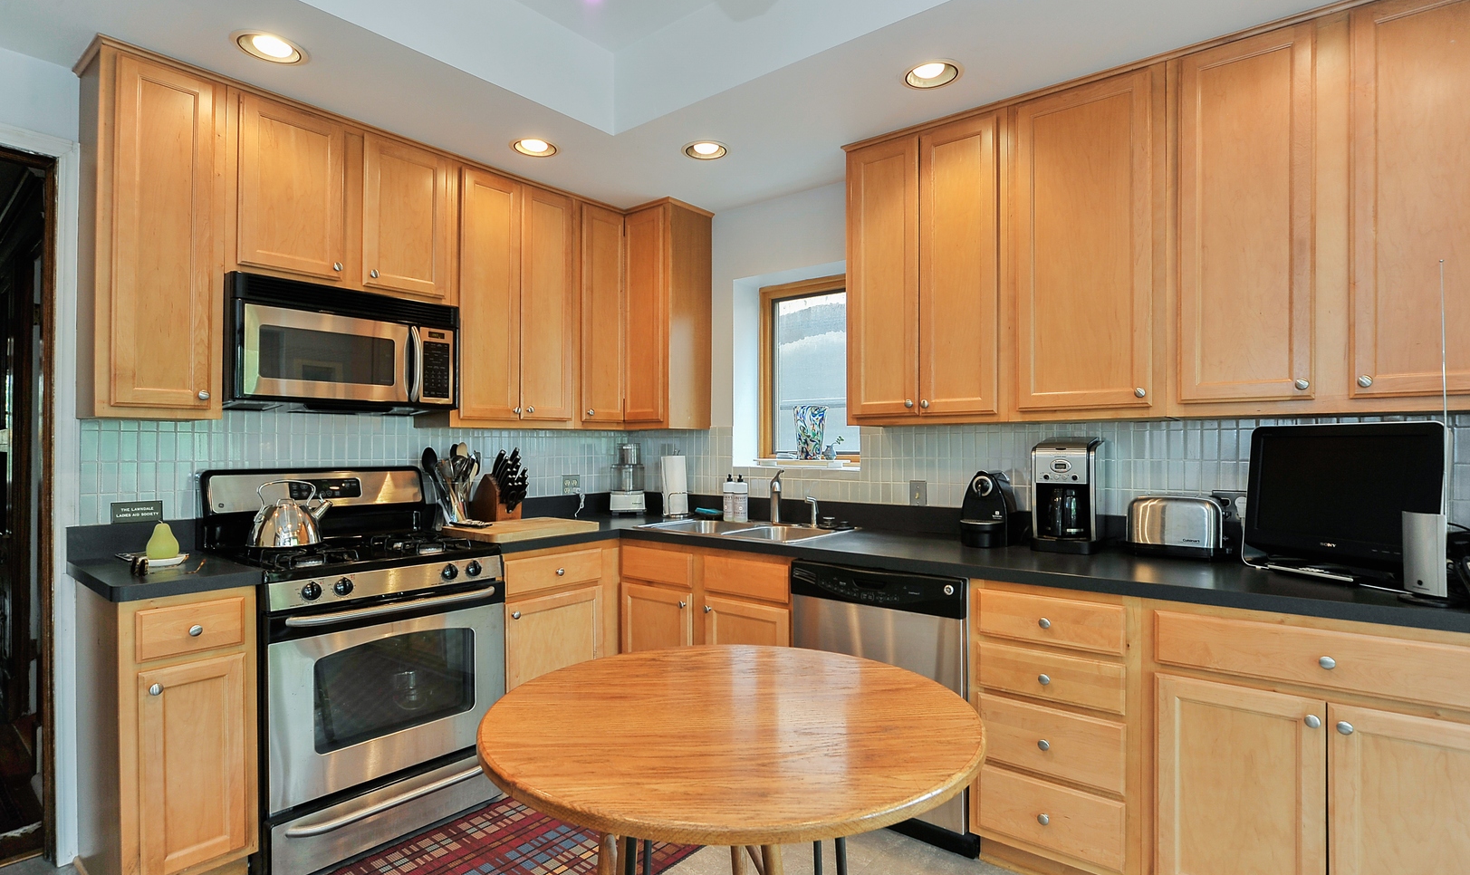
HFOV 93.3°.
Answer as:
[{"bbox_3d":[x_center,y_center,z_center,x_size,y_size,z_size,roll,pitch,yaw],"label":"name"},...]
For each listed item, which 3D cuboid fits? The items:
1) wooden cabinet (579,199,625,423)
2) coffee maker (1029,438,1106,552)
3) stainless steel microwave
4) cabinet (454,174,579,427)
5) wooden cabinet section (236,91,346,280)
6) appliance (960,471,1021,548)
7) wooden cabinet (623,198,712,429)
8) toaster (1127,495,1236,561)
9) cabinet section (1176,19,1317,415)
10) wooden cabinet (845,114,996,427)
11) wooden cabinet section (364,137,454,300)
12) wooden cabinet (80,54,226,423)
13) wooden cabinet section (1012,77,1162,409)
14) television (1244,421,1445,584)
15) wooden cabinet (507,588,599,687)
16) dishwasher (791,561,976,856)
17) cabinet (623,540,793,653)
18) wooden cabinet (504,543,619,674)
[{"bbox_3d":[-0.766,-0.573,3.479,0.320,1.055,0.310,0,-1,39],"label":"wooden cabinet"},{"bbox_3d":[1.132,0.197,2.373,0.195,0.365,0.230,0,-1,34],"label":"coffee maker"},{"bbox_3d":[-1.455,-0.307,2.550,0.405,0.409,0.755,0,-1,39],"label":"stainless steel microwave"},{"bbox_3d":[-1.047,-0.570,3.115,0.330,1.055,0.615,0,-1,39],"label":"cabinet"},{"bbox_3d":[-1.601,-0.821,2.427,0.308,0.567,0.362,0,0,39],"label":"wooden cabinet section"},{"bbox_3d":[0.933,0.247,2.513,0.160,0.268,0.235,0,-1,34],"label":"appliance"},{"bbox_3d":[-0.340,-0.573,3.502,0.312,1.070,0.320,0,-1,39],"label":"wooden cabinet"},{"bbox_3d":[1.447,0.290,2.249,0.270,0.188,0.175,0,-1,39],"label":"toaster"},{"bbox_3d":[1.501,-0.589,2.040,0.336,1.019,0.308,0,0,39],"label":"cabinet section"},{"bbox_3d":[0.757,-0.568,2.598,0.595,1.045,0.330,0,-1,39],"label":"wooden cabinet"},{"bbox_3d":[-1.359,-0.819,2.731,0.308,0.567,0.366,0,0,39],"label":"wooden cabinet section"},{"bbox_3d":[-1.819,-0.586,2.167,0.320,1.065,0.299,0,-1,39],"label":"wooden cabinet"},{"bbox_3d":[1.184,-0.583,2.294,0.432,1.029,0.308,0,0,39],"label":"wooden cabinet section"},{"bbox_3d":[1.624,0.172,1.854,0.135,0.415,0.440,0,-1,-22],"label":"television"},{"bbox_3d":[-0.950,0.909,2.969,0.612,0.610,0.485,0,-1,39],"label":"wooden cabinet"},{"bbox_3d":[0.629,0.866,2.478,0.625,0.865,0.595,0,-1,39],"label":"dishwasher"},{"bbox_3d":[0.038,0.852,2.992,0.905,0.825,0.612,0,-1,39],"label":"cabinet"},{"bbox_3d":[-0.934,0.875,3.035,0.600,0.875,0.595,0,-1,39],"label":"wooden cabinet"}]

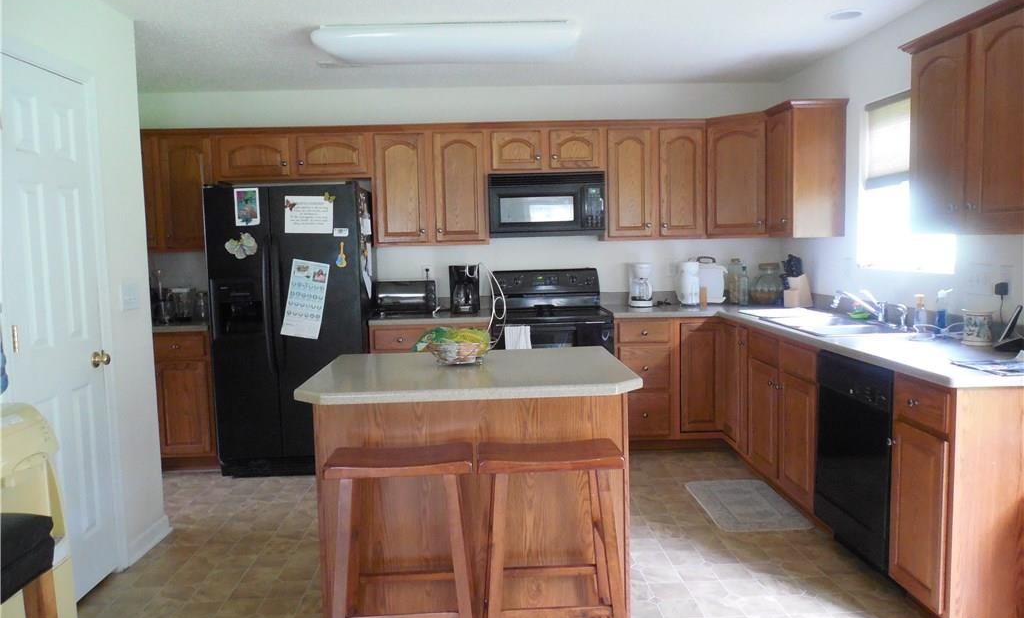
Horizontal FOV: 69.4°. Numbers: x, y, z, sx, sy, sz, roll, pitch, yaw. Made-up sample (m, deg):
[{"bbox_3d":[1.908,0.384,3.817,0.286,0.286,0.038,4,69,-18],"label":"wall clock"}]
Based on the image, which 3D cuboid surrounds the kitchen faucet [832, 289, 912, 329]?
[{"bbox_3d":[1.794,0.013,3.732,0.255,0.168,0.310,-2,5,-2],"label":"kitchen faucet"}]

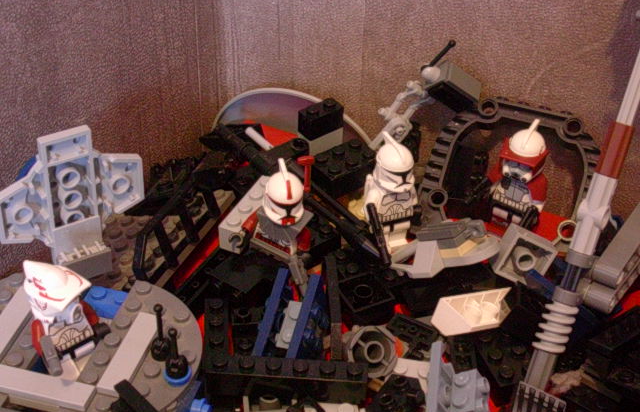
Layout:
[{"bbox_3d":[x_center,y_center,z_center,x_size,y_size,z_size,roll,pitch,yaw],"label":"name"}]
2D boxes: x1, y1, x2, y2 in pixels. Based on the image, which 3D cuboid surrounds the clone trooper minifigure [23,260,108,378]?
[{"bbox_3d":[-0.073,0.033,0.317,0.016,0.040,0.024,21,41,41],"label":"clone trooper minifigure"}]

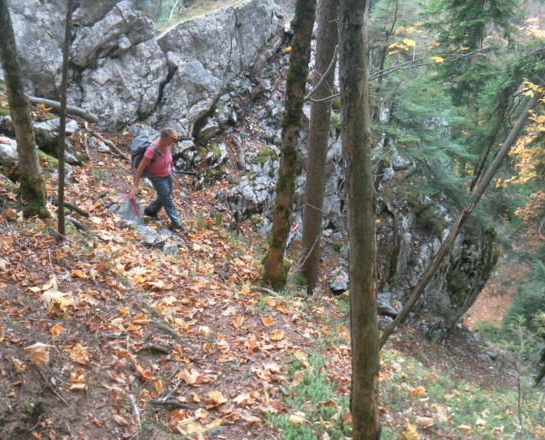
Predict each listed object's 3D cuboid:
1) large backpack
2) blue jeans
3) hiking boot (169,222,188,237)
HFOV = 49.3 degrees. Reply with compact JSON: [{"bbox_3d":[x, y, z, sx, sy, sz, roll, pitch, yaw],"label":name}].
[{"bbox_3d":[-1.955,-1.020,9.100,0.330,0.560,0.360,23,20,27],"label":"large backpack"},{"bbox_3d":[-1.665,-0.310,8.980,0.520,0.880,0.380,6,12,31],"label":"blue jeans"},{"bbox_3d":[-1.394,0.142,8.850,0.300,0.160,0.115,23,20,27],"label":"hiking boot"}]

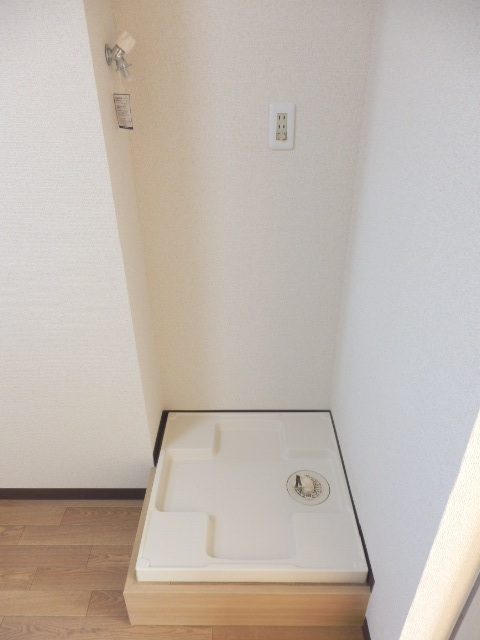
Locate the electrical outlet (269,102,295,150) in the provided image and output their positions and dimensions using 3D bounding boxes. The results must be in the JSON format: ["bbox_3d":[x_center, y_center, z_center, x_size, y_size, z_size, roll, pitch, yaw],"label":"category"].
[{"bbox_3d":[0.119,-0.543,1.249,0.071,0.120,0.012,0,29,1],"label":"electrical outlet"}]

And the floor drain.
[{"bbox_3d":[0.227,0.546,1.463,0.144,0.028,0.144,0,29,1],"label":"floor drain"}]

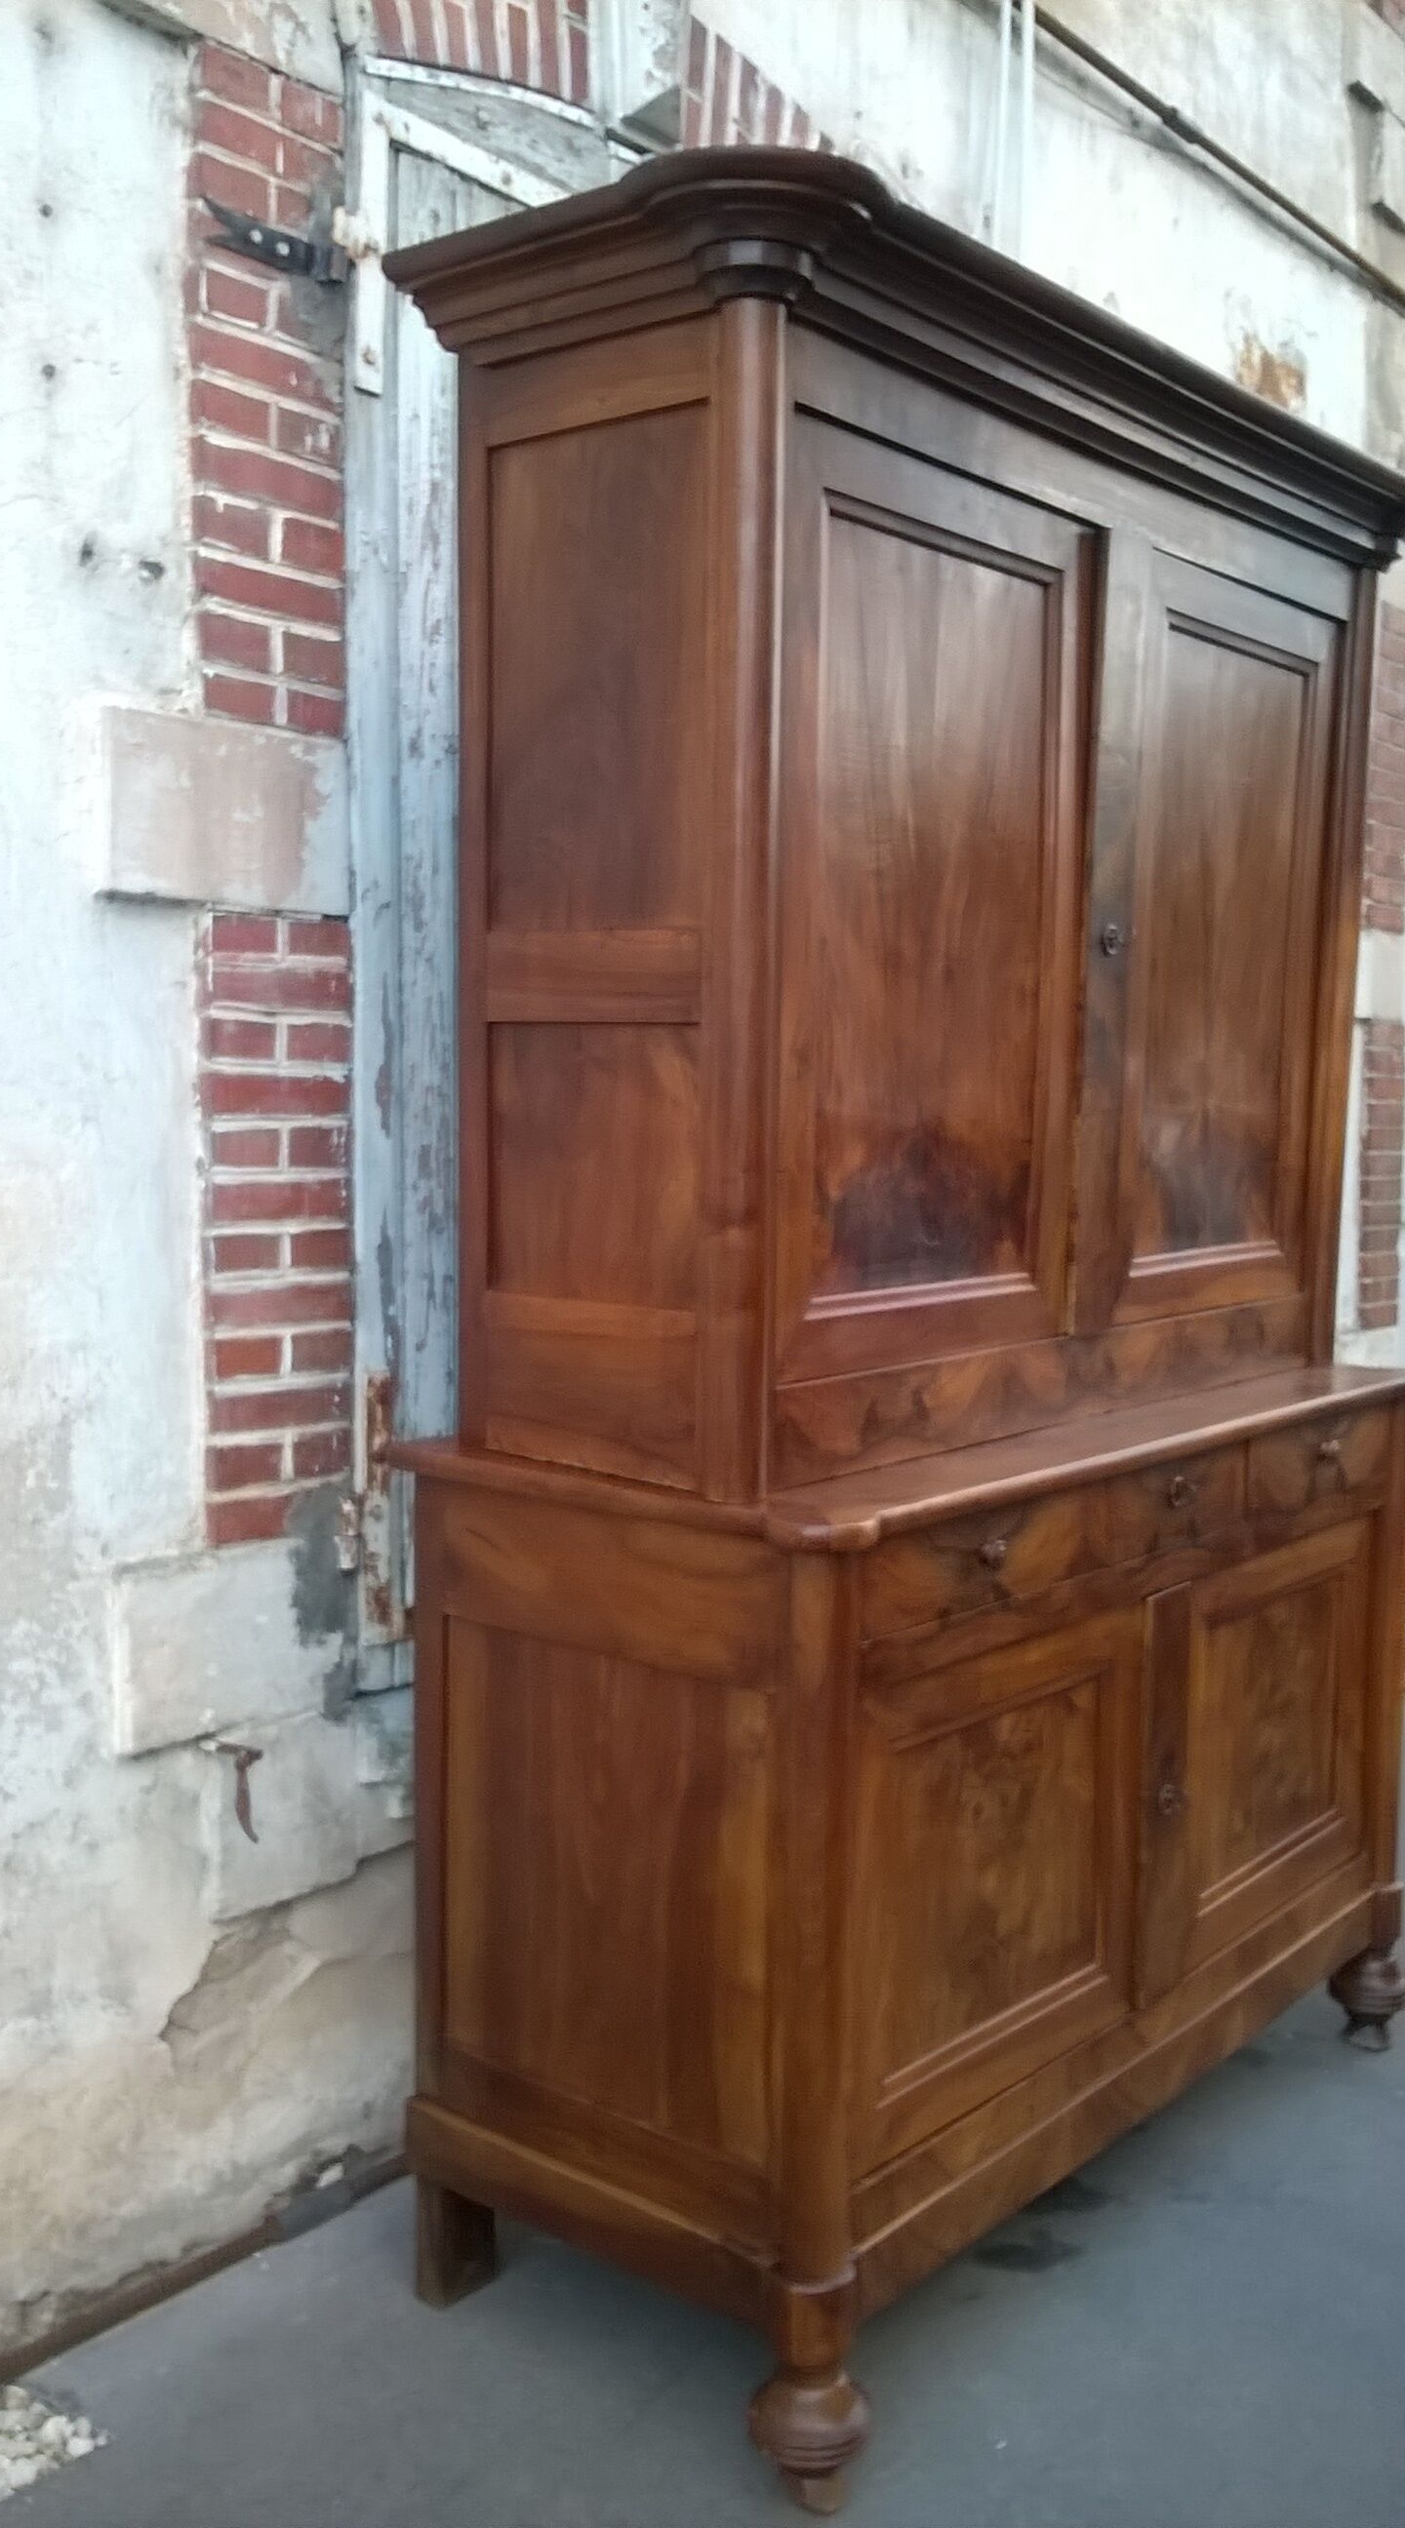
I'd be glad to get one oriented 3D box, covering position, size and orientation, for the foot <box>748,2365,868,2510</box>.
[{"bbox_3d":[0.114,1.203,2.275,0.124,0.153,0.124,1,5,0],"label":"foot"}]

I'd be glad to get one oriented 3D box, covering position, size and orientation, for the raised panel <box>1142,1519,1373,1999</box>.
[{"bbox_3d":[0.764,0.643,3.011,0.030,0.519,0.722,5,6,39],"label":"raised panel"}]

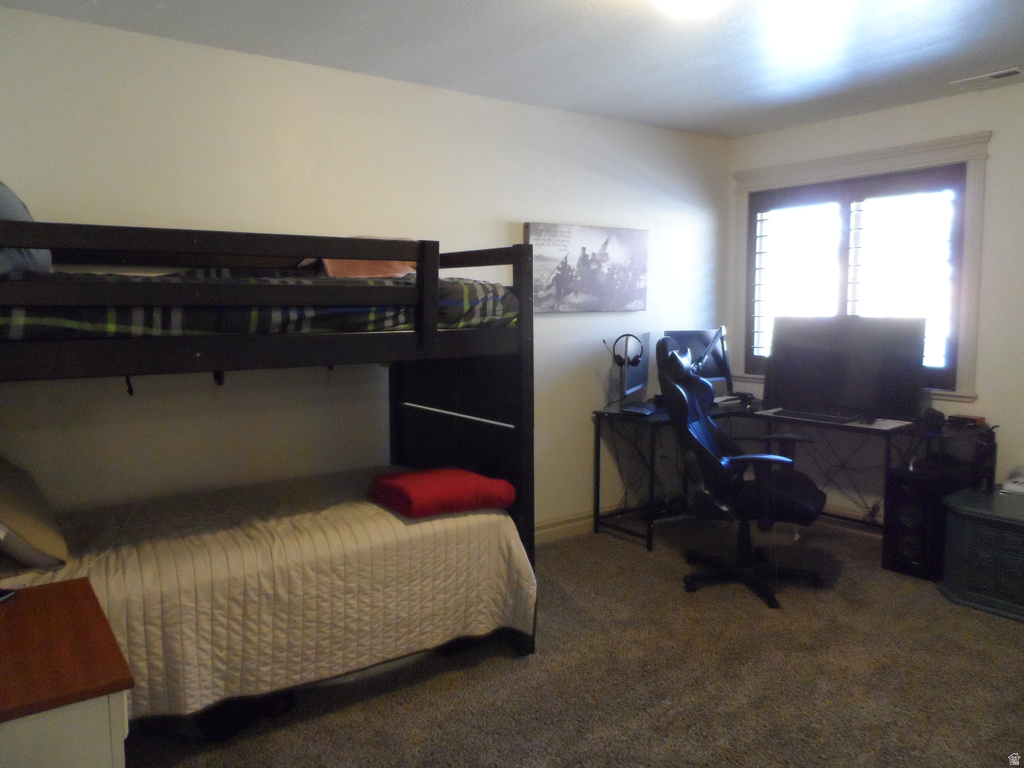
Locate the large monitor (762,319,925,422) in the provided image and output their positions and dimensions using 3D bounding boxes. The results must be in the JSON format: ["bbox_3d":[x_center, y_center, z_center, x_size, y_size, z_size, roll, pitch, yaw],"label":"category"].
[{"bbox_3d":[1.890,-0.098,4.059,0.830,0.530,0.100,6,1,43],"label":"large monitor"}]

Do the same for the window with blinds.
[{"bbox_3d":[1.979,-0.610,4.268,0.100,1.209,1.332,-5,8,-35],"label":"window with blinds"}]

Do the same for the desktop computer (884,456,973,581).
[{"bbox_3d":[2.202,0.705,3.741,0.450,0.505,0.255,-7,9,-41],"label":"desktop computer"}]

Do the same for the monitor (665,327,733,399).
[{"bbox_3d":[1.165,-0.092,4.479,0.500,0.430,0.150,-3,7,-22],"label":"monitor"}]

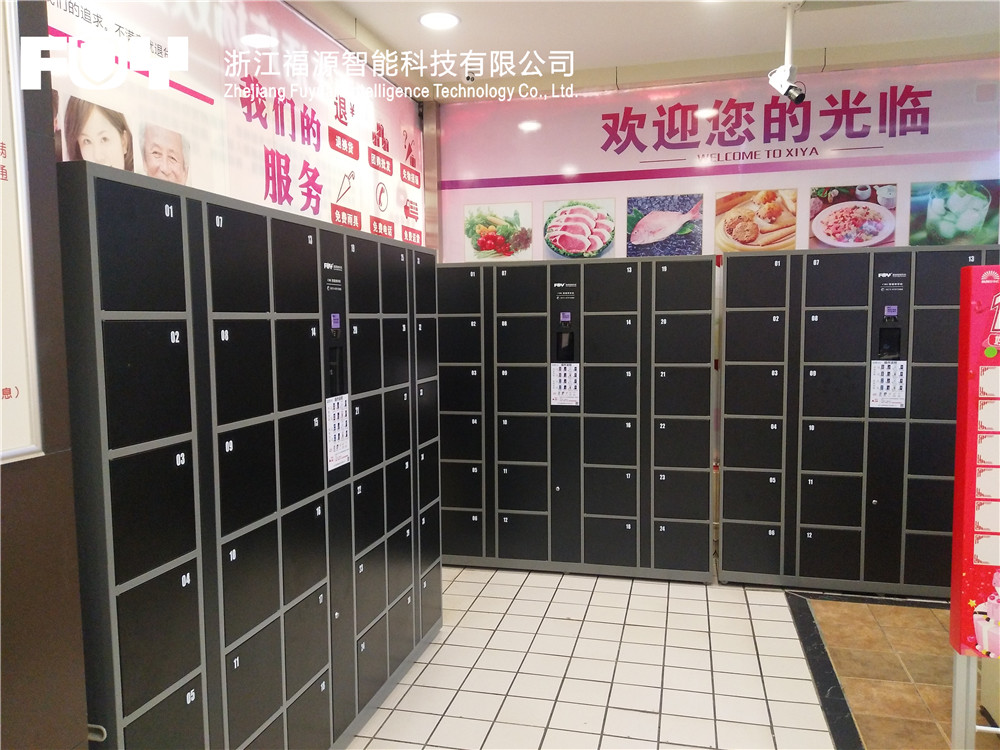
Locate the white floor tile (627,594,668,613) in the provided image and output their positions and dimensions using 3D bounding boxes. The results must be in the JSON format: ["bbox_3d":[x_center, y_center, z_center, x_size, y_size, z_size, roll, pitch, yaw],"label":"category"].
[{"bbox_3d":[0.791,1.217,3.982,0.196,0.010,0.196,1,5,14],"label":"white floor tile"}]

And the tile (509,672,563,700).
[{"bbox_3d":[0.150,1.284,3.087,0.197,0.010,0.197,1,5,14],"label":"tile"}]

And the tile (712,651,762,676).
[{"bbox_3d":[1.022,1.253,3.261,0.197,0.010,0.197,1,5,14],"label":"tile"}]

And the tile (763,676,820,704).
[{"bbox_3d":[1.173,1.276,3.035,0.195,0.010,0.195,0,5,14],"label":"tile"}]

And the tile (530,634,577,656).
[{"bbox_3d":[0.251,1.261,3.495,0.196,0.010,0.196,1,5,14],"label":"tile"}]

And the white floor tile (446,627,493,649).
[{"bbox_3d":[-0.141,1.258,3.593,0.196,0.010,0.196,1,5,14],"label":"white floor tile"}]

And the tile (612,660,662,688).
[{"bbox_3d":[0.585,1.265,3.167,0.196,0.010,0.196,1,5,14],"label":"tile"}]

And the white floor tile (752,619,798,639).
[{"bbox_3d":[1.320,1.230,3.619,0.197,0.010,0.197,1,5,14],"label":"white floor tile"}]

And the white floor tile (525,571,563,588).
[{"bbox_3d":[0.246,1.184,4.291,0.195,0.010,0.195,0,5,14],"label":"white floor tile"}]

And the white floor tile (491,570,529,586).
[{"bbox_3d":[0.054,1.186,4.351,0.197,0.010,0.197,1,5,14],"label":"white floor tile"}]

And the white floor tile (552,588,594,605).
[{"bbox_3d":[0.399,1.214,4.080,0.196,0.010,0.196,1,5,14],"label":"white floor tile"}]

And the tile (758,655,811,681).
[{"bbox_3d":[1.222,1.262,3.231,0.197,0.010,0.197,1,5,14],"label":"tile"}]

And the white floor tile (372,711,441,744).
[{"bbox_3d":[-0.337,1.305,2.781,0.196,0.010,0.196,1,5,14],"label":"white floor tile"}]

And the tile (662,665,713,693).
[{"bbox_3d":[0.789,1.282,3.151,0.196,0.010,0.196,1,5,14],"label":"tile"}]

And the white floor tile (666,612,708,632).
[{"bbox_3d":[0.930,1.227,3.717,0.197,0.010,0.197,1,5,14],"label":"white floor tile"}]

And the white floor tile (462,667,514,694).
[{"bbox_3d":[-0.045,1.282,3.136,0.197,0.010,0.197,1,5,14],"label":"white floor tile"}]

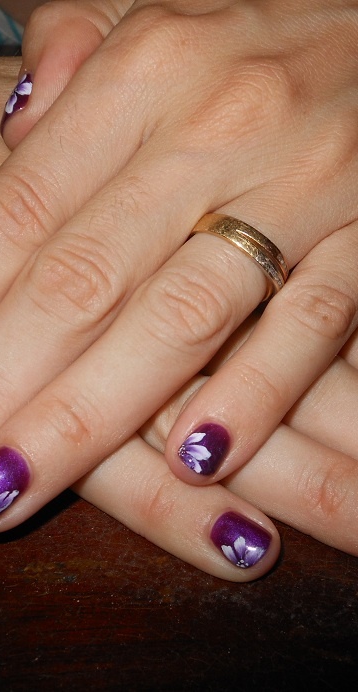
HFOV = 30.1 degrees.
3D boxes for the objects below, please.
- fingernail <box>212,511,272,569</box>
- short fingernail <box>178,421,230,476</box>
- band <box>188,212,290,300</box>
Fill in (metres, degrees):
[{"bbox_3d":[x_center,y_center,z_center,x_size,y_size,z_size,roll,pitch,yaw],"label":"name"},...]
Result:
[{"bbox_3d":[0.011,0.035,0.120,0.011,0.003,0.007,25,74,24],"label":"fingernail"},{"bbox_3d":[0.005,0.019,0.120,0.007,0.003,0.009,36,78,9],"label":"short fingernail"},{"bbox_3d":[0.011,-0.017,0.127,0.020,0.020,0.005,36,80,0],"label":"band"}]

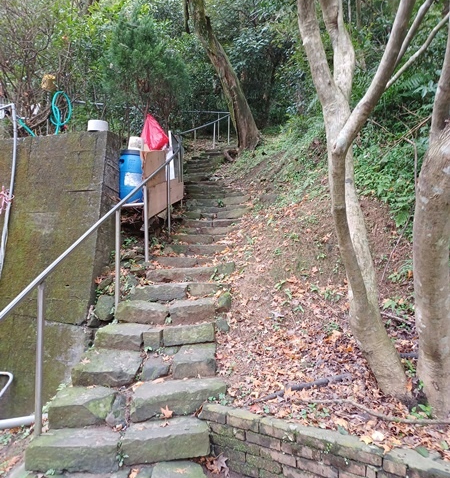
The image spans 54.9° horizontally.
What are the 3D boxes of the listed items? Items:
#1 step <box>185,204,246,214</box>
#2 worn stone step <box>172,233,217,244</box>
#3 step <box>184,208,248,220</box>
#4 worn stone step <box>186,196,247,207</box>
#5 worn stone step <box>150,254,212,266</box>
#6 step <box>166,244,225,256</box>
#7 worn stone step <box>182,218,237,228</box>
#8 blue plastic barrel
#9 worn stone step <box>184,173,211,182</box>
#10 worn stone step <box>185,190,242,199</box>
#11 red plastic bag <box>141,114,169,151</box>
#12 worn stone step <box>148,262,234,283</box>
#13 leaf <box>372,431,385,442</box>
[{"bbox_3d":[-0.171,-0.492,7.569,1.059,0.140,0.340,0,-1,-3],"label":"step"},{"bbox_3d":[-0.435,0.023,6.229,0.642,0.140,0.360,0,-1,-3],"label":"worn stone step"},{"bbox_3d":[-0.148,-0.379,7.279,1.049,0.140,0.360,0,-1,-3],"label":"step"},{"bbox_3d":[-0.160,-0.643,7.874,1.102,0.150,0.350,0,-1,-3],"label":"worn stone step"},{"bbox_3d":[-0.525,0.288,5.389,0.756,0.140,0.380,0,-1,-3],"label":"worn stone step"},{"bbox_3d":[-0.394,0.157,5.839,0.782,0.140,0.380,0,-1,-3],"label":"step"},{"bbox_3d":[-0.243,-0.221,6.929,0.857,0.130,0.360,0,-1,-3],"label":"worn stone step"},{"bbox_3d":[-1.097,-0.751,5.250,0.380,0.650,0.380,0,-1,-3],"label":"blue plastic barrel"},{"bbox_3d":[-0.557,-1.233,8.969,0.548,0.150,0.340,0,-1,-3],"label":"worn stone step"},{"bbox_3d":[-0.221,-0.778,8.169,1.071,0.140,0.340,0,-1,-3],"label":"worn stone step"},{"bbox_3d":[-0.980,-1.475,6.000,0.380,0.530,0.320,0,0,0],"label":"red plastic bag"},{"bbox_3d":[-0.387,0.415,4.999,0.964,0.150,0.400,0,-1,-3],"label":"worn stone step"},{"bbox_3d":[0.755,0.971,2.130,0.060,0.020,0.065,0,18,0],"label":"leaf"}]

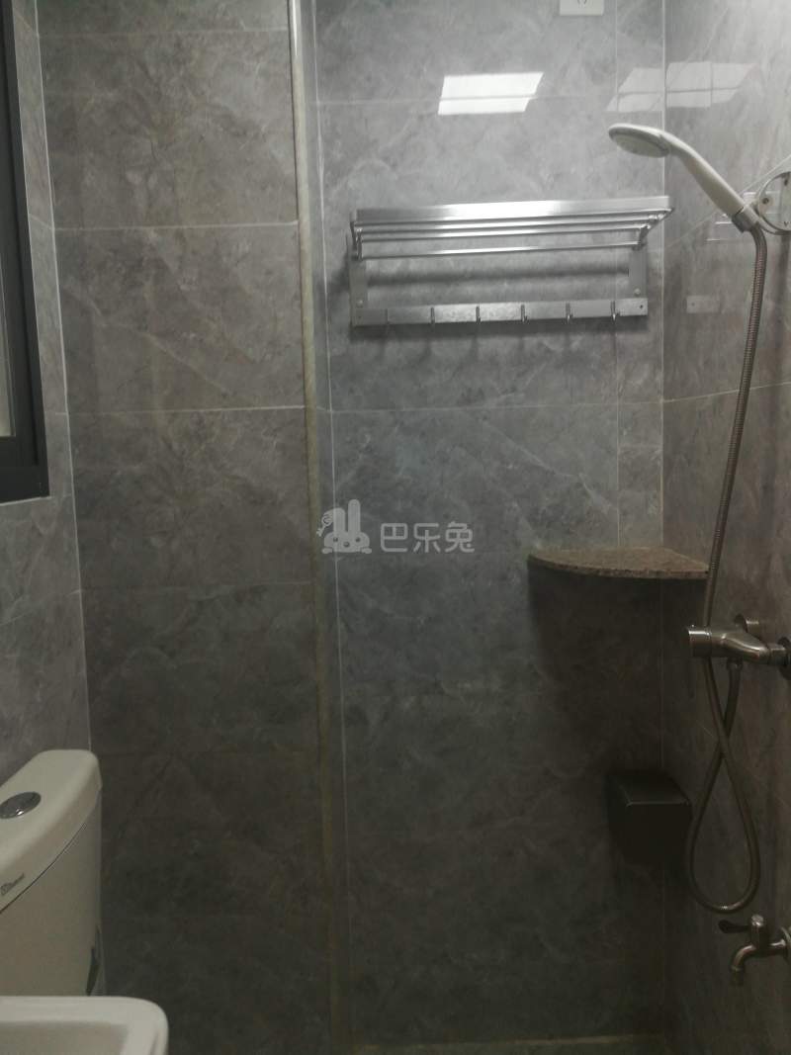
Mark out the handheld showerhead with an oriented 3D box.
[{"bbox_3d":[0.387,-0.472,1.046,0.232,0.058,0.088,34,5,-3],"label":"handheld showerhead"}]

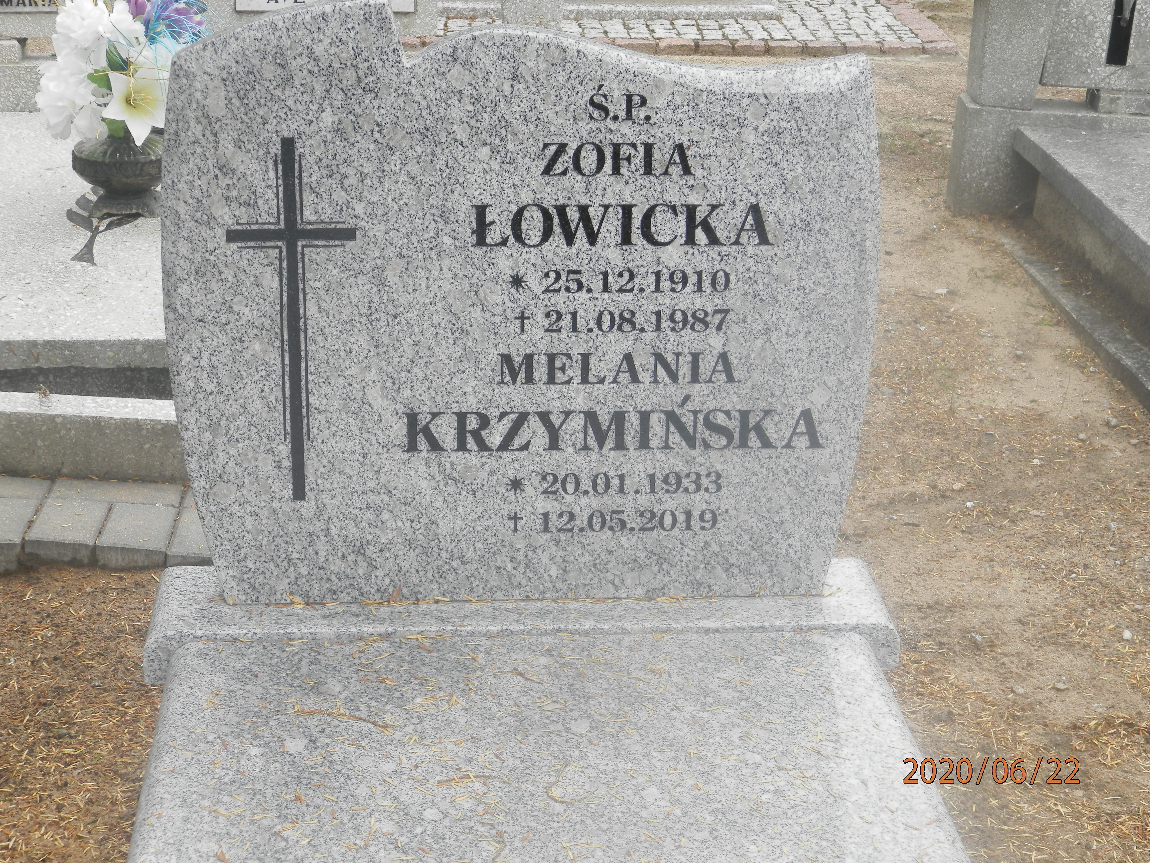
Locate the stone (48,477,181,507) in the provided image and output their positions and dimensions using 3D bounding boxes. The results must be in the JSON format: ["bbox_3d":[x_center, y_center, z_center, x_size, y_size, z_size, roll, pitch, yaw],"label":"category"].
[{"bbox_3d":[-0.704,0.122,3.469,0.200,0.060,0.100,2,18,-5],"label":"stone"}]

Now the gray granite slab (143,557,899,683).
[{"bbox_3d":[-0.072,0.249,3.037,0.980,0.071,0.245,-1,18,-4],"label":"gray granite slab"}]

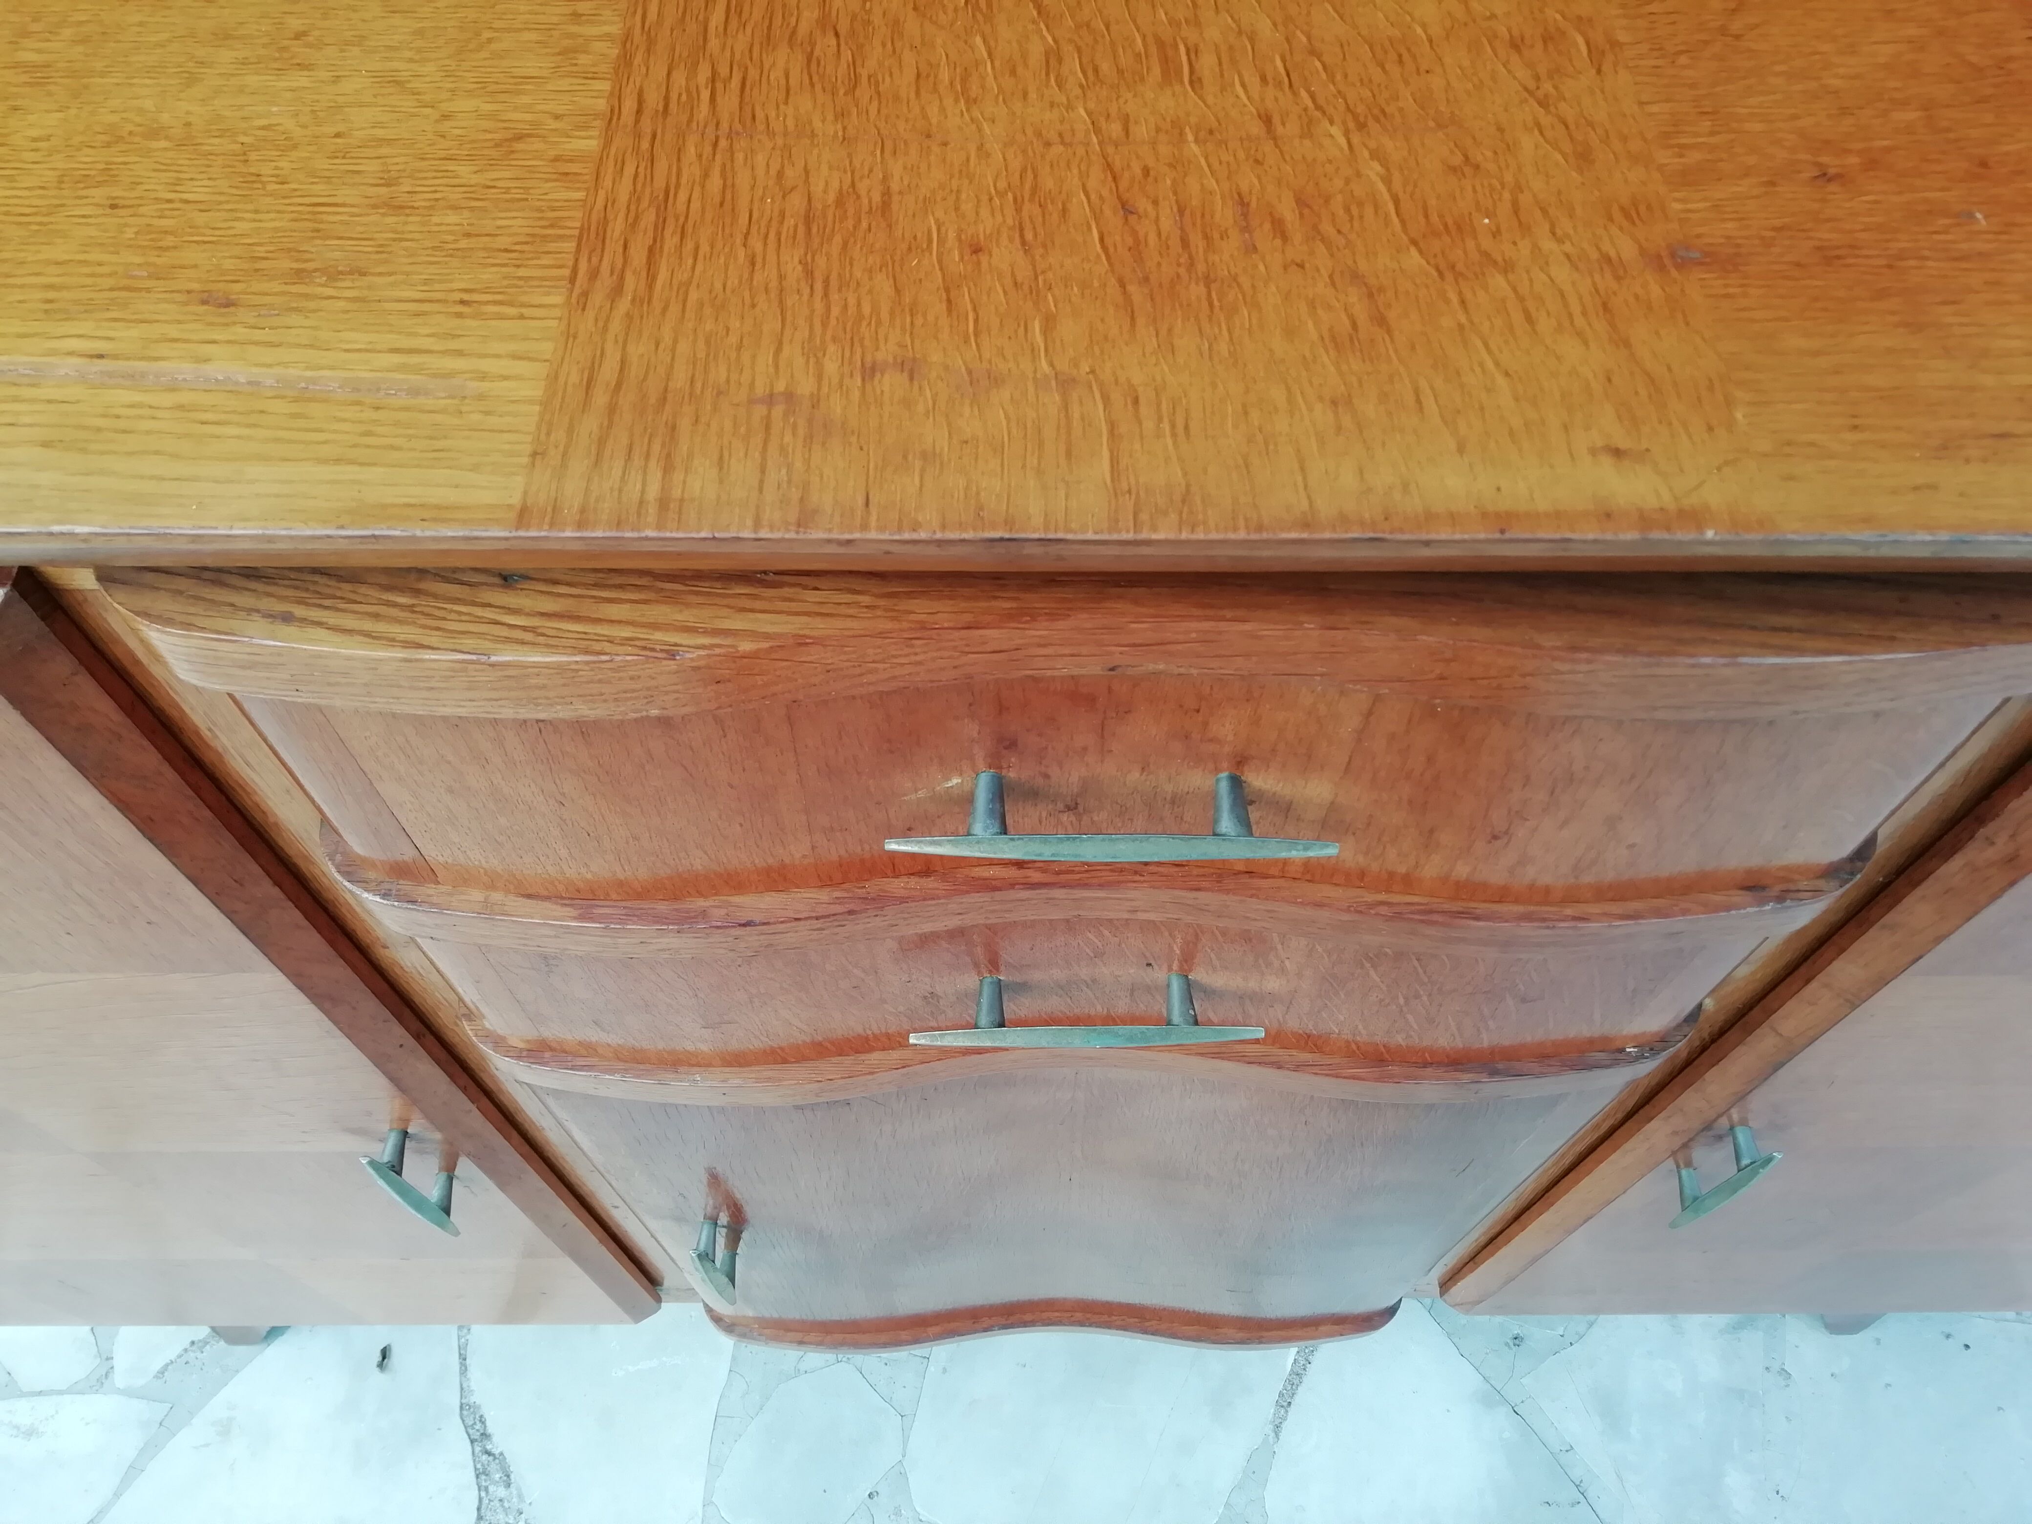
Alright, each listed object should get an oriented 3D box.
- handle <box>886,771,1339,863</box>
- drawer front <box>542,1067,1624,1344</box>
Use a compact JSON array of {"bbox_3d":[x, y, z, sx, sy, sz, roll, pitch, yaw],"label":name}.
[{"bbox_3d":[0.025,0.015,0.422,0.122,0.014,0.024,0,59,0],"label":"handle"},{"bbox_3d":[0.026,0.258,0.856,0.489,0.513,0.040,0,59,0],"label":"drawer front"}]

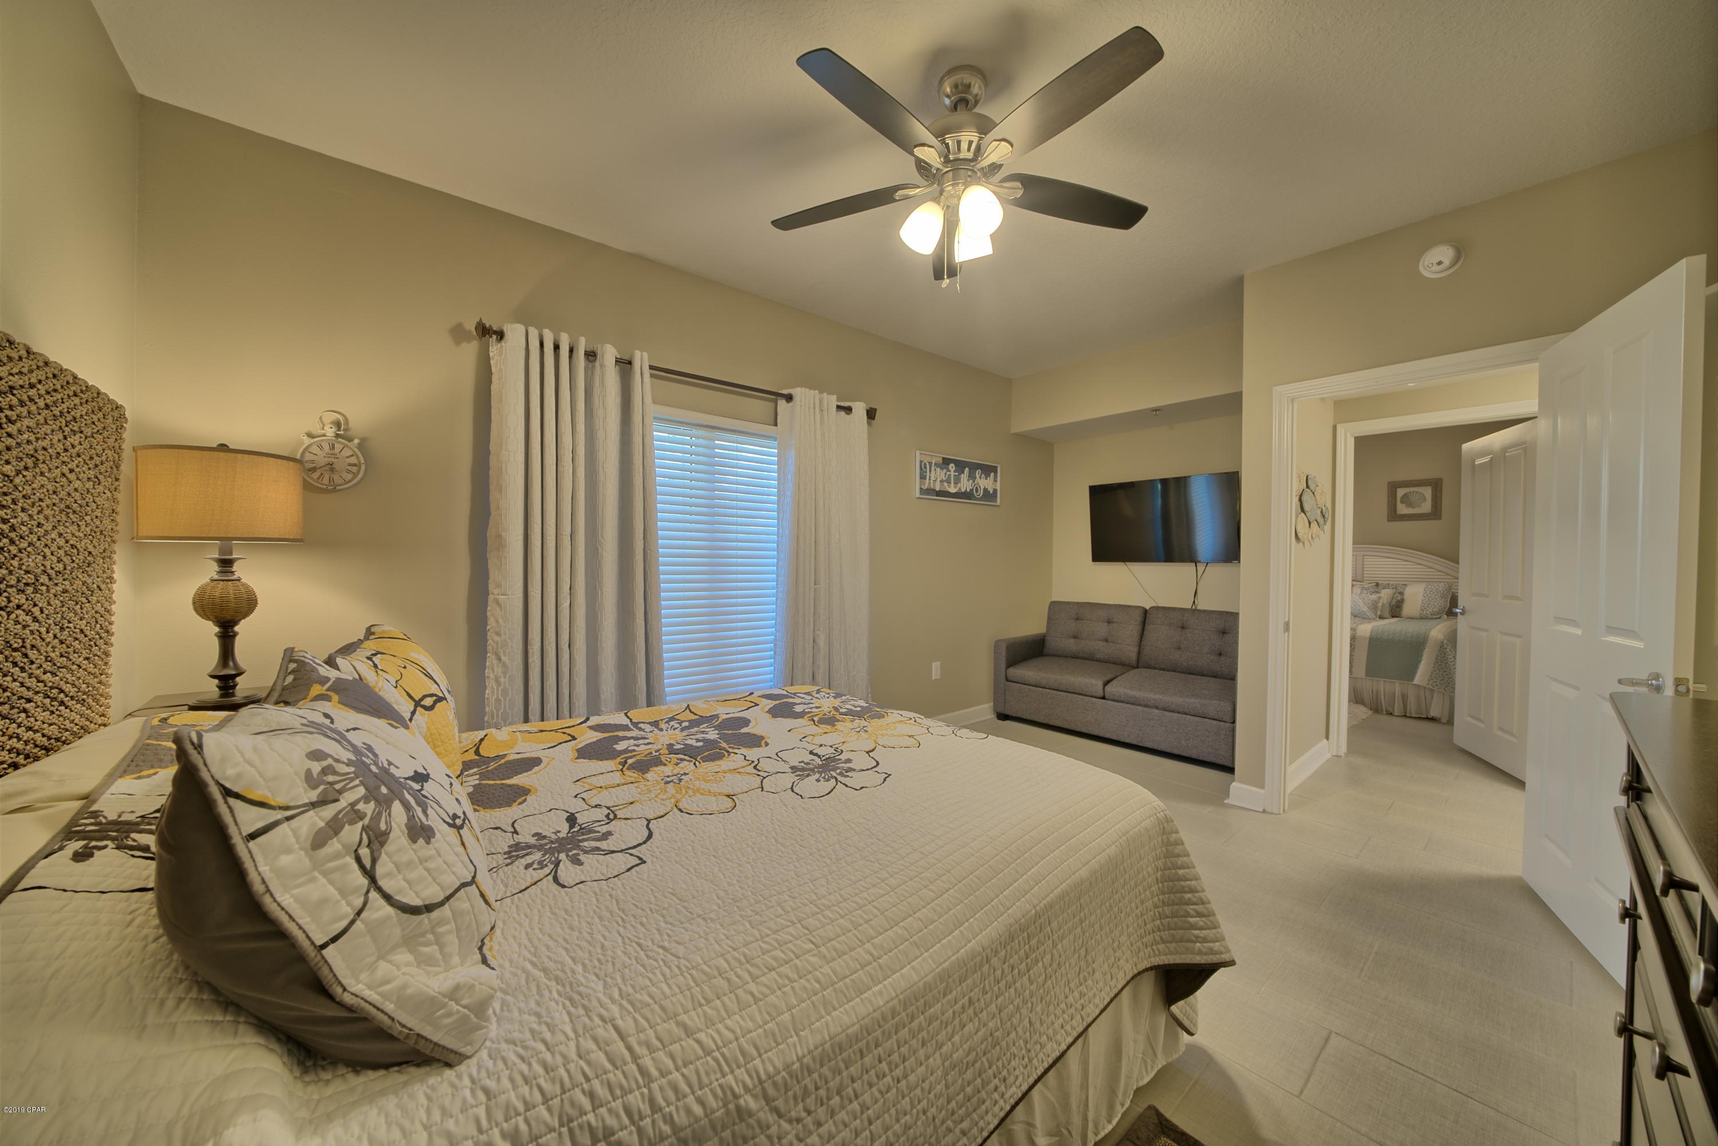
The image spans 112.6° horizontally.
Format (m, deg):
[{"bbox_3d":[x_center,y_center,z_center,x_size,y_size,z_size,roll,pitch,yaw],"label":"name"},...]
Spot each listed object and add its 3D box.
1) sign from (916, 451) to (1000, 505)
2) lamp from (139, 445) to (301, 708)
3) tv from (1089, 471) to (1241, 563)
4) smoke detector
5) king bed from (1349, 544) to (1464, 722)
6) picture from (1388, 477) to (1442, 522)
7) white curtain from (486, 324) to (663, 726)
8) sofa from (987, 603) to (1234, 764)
[{"bbox_3d":[0.749,-0.675,4.189,0.935,0.320,0.030,-2,2,-41],"label":"sign"},{"bbox_3d":[-1.780,0.002,1.617,0.320,0.725,0.320,-2,2,-41],"label":"lamp"},{"bbox_3d":[2.244,-0.383,4.289,0.070,0.625,1.045,-11,8,-40],"label":"tv"},{"bbox_3d":[2.367,-1.269,2.329,0.045,0.135,0.135,-2,2,-41],"label":"smoke detector"},{"bbox_3d":[4.800,0.422,5.828,2.150,1.460,2.030,-1,1,-40],"label":"king bed"},{"bbox_3d":[5.819,-0.757,5.990,0.030,0.430,0.405,-2,2,-41],"label":"picture"},{"bbox_3d":[-1.191,0.105,2.459,0.690,2.130,0.130,-2,2,-41],"label":"white curtain"},{"bbox_3d":[1.949,0.710,4.095,0.850,0.890,1.730,-2,2,-42],"label":"sofa"}]

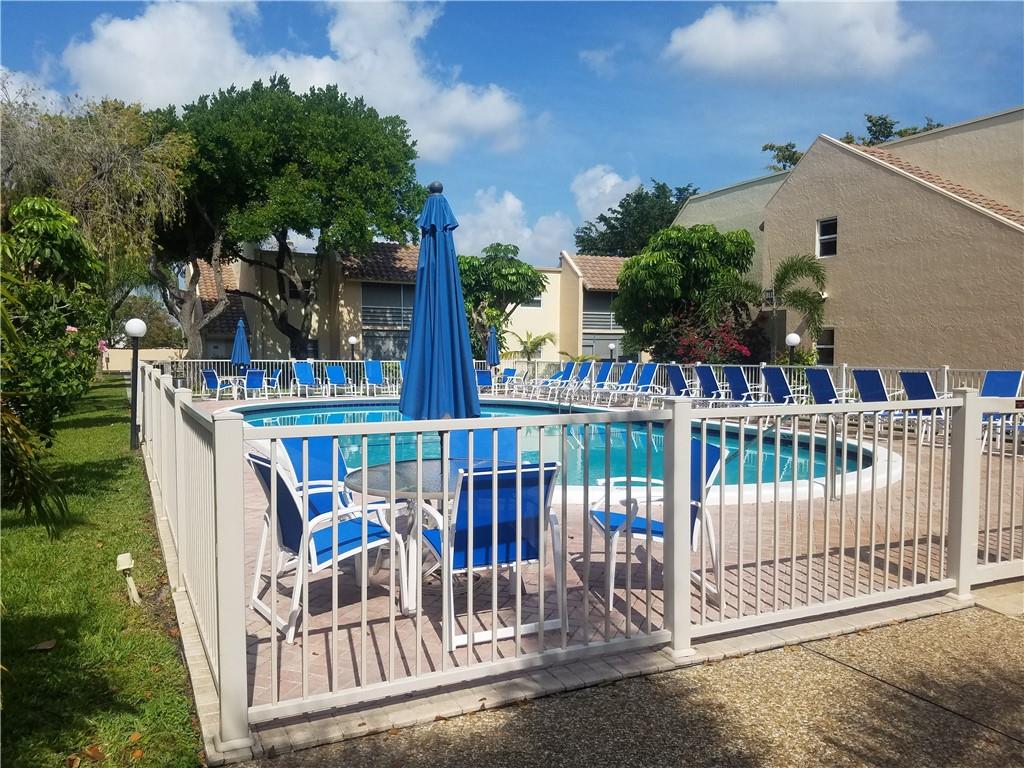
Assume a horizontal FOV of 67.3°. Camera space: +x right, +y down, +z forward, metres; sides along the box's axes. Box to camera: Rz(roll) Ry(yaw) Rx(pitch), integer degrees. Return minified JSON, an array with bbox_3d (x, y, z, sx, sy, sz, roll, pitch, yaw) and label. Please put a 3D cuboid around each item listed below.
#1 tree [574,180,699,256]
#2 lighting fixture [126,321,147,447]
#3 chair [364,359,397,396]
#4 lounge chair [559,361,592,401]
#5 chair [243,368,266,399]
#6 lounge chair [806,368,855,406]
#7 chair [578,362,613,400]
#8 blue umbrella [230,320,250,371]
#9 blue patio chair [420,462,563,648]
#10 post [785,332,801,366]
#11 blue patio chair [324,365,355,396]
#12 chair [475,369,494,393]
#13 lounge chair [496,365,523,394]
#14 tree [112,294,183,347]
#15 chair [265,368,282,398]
[{"bbox_3d":[9.523,-7.921,56.727,10.000,14.200,9.500,0,2,0],"label":"tree"},{"bbox_3d":[-5.470,0.012,11.150,0.310,1.900,0.310,-1,3,-26],"label":"lighting fixture"},{"bbox_3d":[-4.560,-0.199,26.815,0.680,1.170,1.600,-1,3,-27],"label":"chair"},{"bbox_3d":[1.890,-0.099,24.417,1.550,1.170,0.680,-1,3,-28],"label":"lounge chair"},{"bbox_3d":[-8.100,0.034,24.222,0.650,0.920,0.720,-2,3,-37],"label":"chair"},{"bbox_3d":[5.980,0.286,15.275,1.650,1.160,0.680,-1,3,-28],"label":"lounge chair"},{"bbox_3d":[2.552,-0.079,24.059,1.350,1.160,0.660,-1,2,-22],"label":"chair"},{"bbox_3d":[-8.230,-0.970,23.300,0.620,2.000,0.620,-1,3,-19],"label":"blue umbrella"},{"bbox_3d":[-0.134,0.863,4.283,0.660,0.920,0.720,-1,3,-24],"label":"blue patio chair"},{"bbox_3d":[6.200,-0.167,17.000,0.310,1.900,0.310,1,3,20],"label":"post"},{"bbox_3d":[-5.330,-0.063,23.900,0.650,1.000,1.250,-1,3,-23],"label":"blue patio chair"},{"bbox_3d":[-0.930,-0.103,27.519,0.650,0.920,0.720,0,2,12],"label":"chair"},{"bbox_3d":[-0.072,-0.110,27.818,0.620,0.920,0.720,1,3,30],"label":"lounge chair"},{"bbox_3d":[-29.000,-4.230,61.000,6.000,5.900,5.600,-1,3,-24],"label":"tree"},{"bbox_3d":[-7.930,-0.015,25.320,0.740,0.930,0.620,-2,3,-35],"label":"chair"}]

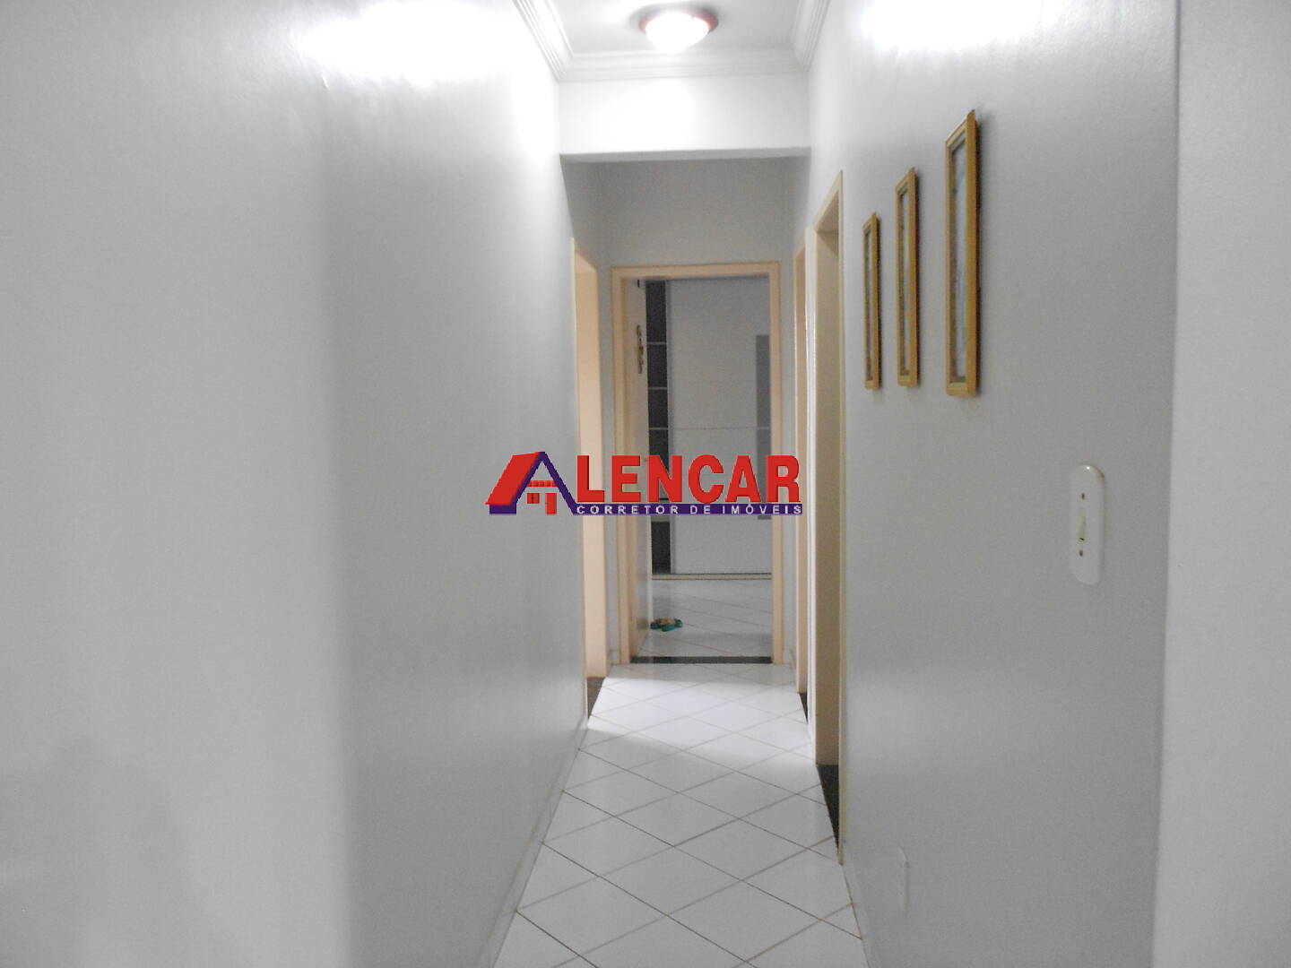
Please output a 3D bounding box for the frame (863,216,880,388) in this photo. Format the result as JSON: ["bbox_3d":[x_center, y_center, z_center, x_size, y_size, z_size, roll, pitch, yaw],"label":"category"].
[{"bbox_3d":[0.526,-0.417,2.264,0.018,0.389,0.140,-1,5,5],"label":"frame"}]

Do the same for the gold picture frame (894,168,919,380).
[{"bbox_3d":[0.489,-0.378,1.818,0.018,0.385,0.140,-1,5,5],"label":"gold picture frame"}]

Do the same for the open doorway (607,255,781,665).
[{"bbox_3d":[0.286,-0.084,5.254,0.900,2.141,0.140,-1,5,4],"label":"open doorway"}]

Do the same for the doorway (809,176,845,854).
[{"bbox_3d":[0.694,0.106,3.377,0.130,2.110,0.900,-1,5,5],"label":"doorway"}]

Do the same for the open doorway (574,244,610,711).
[{"bbox_3d":[-0.315,-0.022,4.644,0.140,2.141,0.818,-1,5,4],"label":"open doorway"}]

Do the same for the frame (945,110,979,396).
[{"bbox_3d":[0.454,-0.320,1.397,0.018,0.383,0.140,-1,5,5],"label":"frame"}]

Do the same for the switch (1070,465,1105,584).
[{"bbox_3d":[0.423,0.040,0.929,0.011,0.116,0.067,-1,5,5],"label":"switch"}]

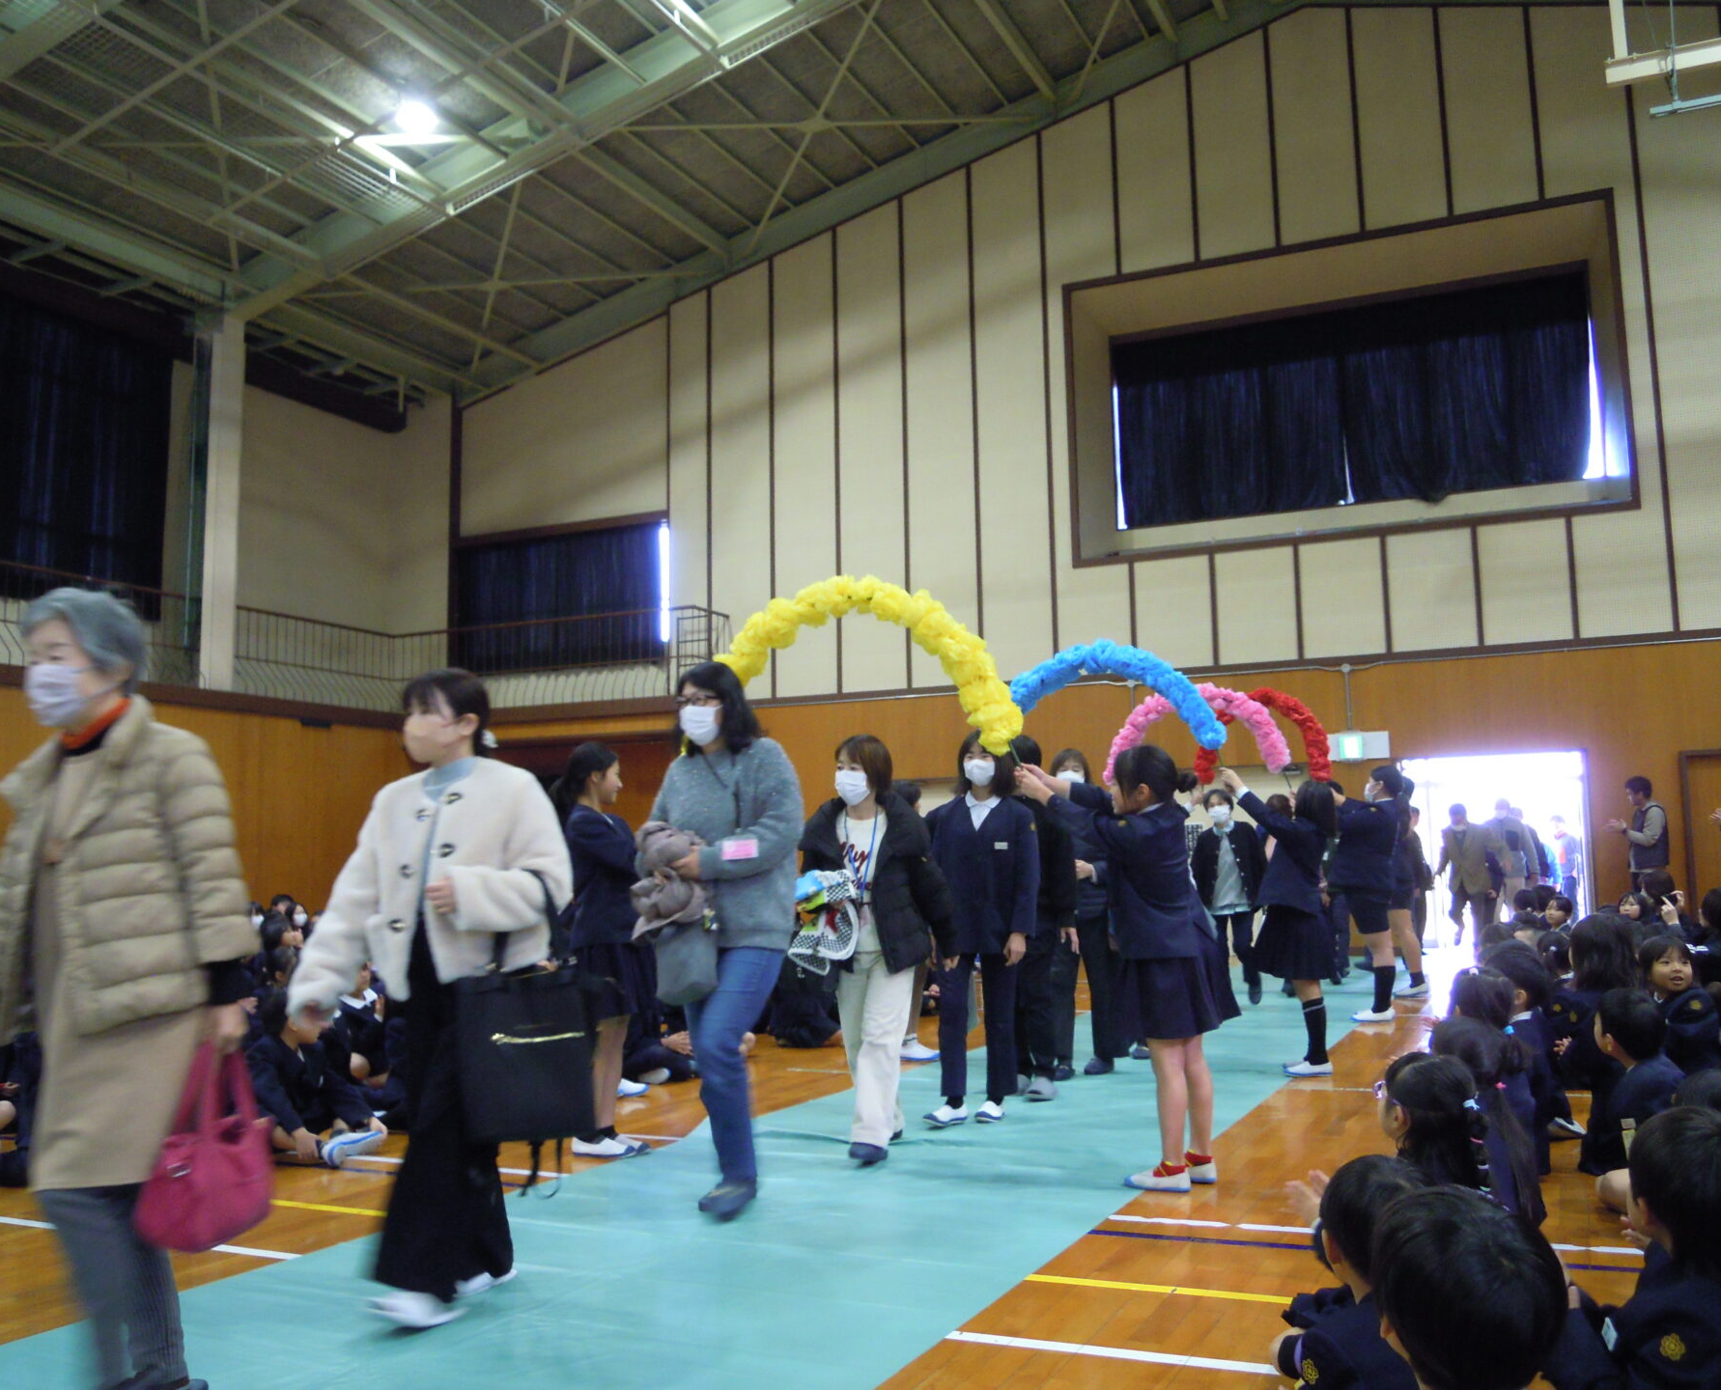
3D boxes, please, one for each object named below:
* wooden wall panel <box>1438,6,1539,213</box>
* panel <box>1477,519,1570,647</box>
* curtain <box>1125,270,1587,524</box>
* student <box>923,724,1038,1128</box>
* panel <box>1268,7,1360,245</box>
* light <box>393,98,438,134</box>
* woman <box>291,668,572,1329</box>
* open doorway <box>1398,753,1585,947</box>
[{"bbox_3d":[6.669,-6.196,15.922,0.854,2.099,0.050,-4,-7,25],"label":"wooden wall panel"},{"bbox_3d":[7.155,-1.215,16.138,0.879,1.331,0.050,-4,-8,25],"label":"panel"},{"bbox_3d":[5.627,-3.443,17.830,5.427,2.432,0.200,-4,-7,25],"label":"curtain"},{"bbox_3d":[0.495,0.965,6.427,0.470,1.609,0.340,-4,-8,22],"label":"student"},{"bbox_3d":[5.338,-6.718,17.641,0.892,2.893,0.050,-4,-8,25],"label":"panel"},{"bbox_3d":[-4.517,-5.888,15.260,0.360,0.300,0.360,-1,-7,0],"label":"light"},{"bbox_3d":[-1.045,0.702,3.741,0.620,1.554,0.580,-5,-8,28],"label":"woman"},{"bbox_3d":[6.795,1.718,16.027,1.837,2.136,0.150,-4,-8,25],"label":"open doorway"}]

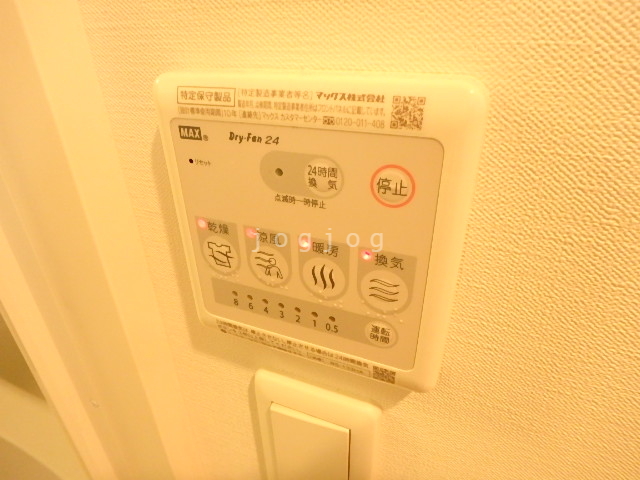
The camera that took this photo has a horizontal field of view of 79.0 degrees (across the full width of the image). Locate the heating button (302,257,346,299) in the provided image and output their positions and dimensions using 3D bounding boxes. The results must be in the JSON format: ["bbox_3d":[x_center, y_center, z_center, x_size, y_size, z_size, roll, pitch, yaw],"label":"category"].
[{"bbox_3d":[0.001,0.014,0.148,0.017,0.017,0.003,11,29,21],"label":"heating button"}]

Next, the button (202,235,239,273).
[{"bbox_3d":[-0.042,0.006,0.165,0.017,0.017,0.003,11,29,21],"label":"button"}]

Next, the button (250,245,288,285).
[{"bbox_3d":[-0.021,0.011,0.159,0.018,0.018,0.004,10,29,20],"label":"button"}]

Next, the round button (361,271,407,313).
[{"bbox_3d":[0.023,0.019,0.140,0.017,0.017,0.003,11,29,21],"label":"round button"}]

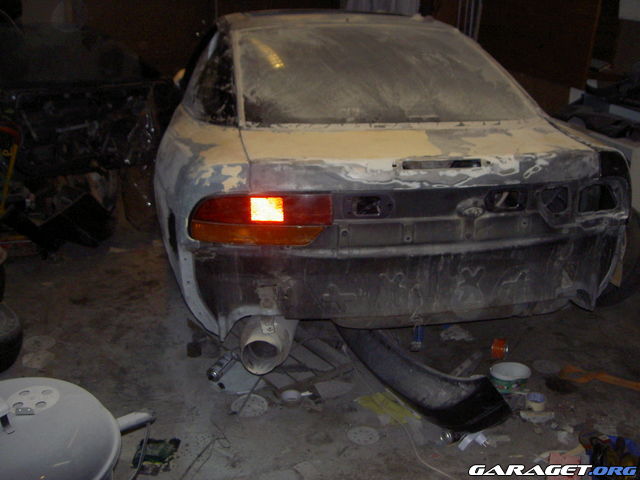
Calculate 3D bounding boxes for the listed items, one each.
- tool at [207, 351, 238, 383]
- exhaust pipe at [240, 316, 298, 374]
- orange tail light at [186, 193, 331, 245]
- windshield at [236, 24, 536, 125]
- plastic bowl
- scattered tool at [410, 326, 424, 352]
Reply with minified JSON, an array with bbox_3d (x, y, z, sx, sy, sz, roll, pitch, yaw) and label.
[{"bbox_3d":[-0.384,0.512,2.909,0.060,0.055,0.220,8,23,18],"label":"tool"},{"bbox_3d":[-0.177,0.342,2.589,0.180,0.180,0.340,3,21,4],"label":"exhaust pipe"},{"bbox_3d":[-0.195,-0.068,2.367,0.460,0.175,0.130,0,21,-4],"label":"orange tail light"},{"bbox_3d":[0.227,-0.728,3.100,1.170,0.070,0.830,-3,40,-11],"label":"windshield"},{"bbox_3d":[0.749,0.548,2.867,0.165,0.065,0.165,1,21,0],"label":"plastic bowl"},{"bbox_3d":[0.436,0.428,3.181,0.050,0.045,0.240,5,22,9],"label":"scattered tool"}]

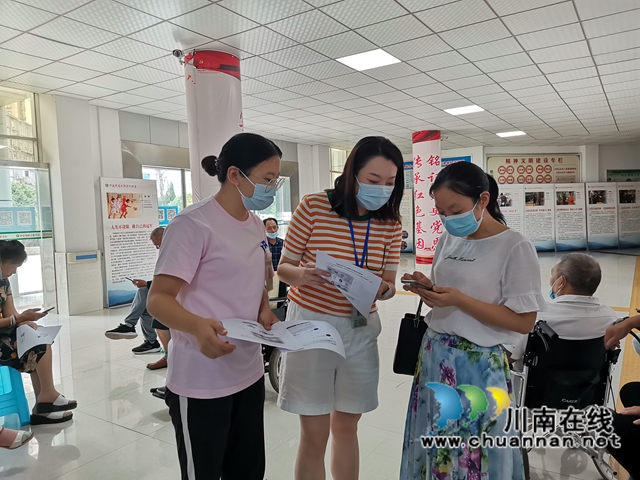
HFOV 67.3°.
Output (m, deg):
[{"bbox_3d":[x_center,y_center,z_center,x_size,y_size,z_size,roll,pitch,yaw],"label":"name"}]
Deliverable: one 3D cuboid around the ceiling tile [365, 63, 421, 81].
[{"bbox_3d":[0.899,-2.105,5.984,0.600,0.020,0.600,0,4,34],"label":"ceiling tile"}]

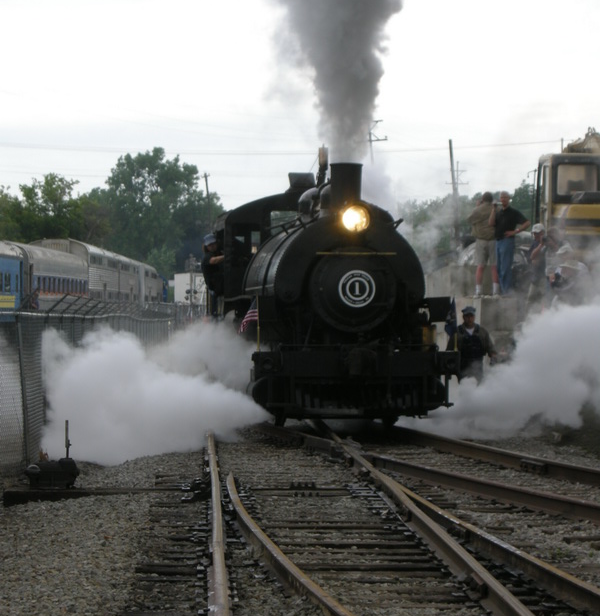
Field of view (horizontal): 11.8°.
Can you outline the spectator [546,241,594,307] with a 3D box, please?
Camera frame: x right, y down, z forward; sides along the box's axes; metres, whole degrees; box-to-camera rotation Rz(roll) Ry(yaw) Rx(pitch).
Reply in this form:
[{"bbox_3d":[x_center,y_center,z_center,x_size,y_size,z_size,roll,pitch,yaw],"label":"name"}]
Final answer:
[{"bbox_3d":[4.396,-0.334,47.500,0.600,1.300,0.550,0,0,-41],"label":"spectator"}]

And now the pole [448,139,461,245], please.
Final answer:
[{"bbox_3d":[8.010,-3.477,150.000,0.320,10.400,0.320,-3,0,0],"label":"pole"}]

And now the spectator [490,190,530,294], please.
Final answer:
[{"bbox_3d":[3.564,-1.070,49.300,0.660,1.800,0.440,0,0,14],"label":"spectator"}]

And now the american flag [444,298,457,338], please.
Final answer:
[{"bbox_3d":[1.978,0.131,38.200,0.160,0.520,0.140,0,0,0],"label":"american flag"}]

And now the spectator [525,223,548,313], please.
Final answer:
[{"bbox_3d":[3.907,-0.511,48.000,0.520,1.750,0.460,0,0,27],"label":"spectator"}]

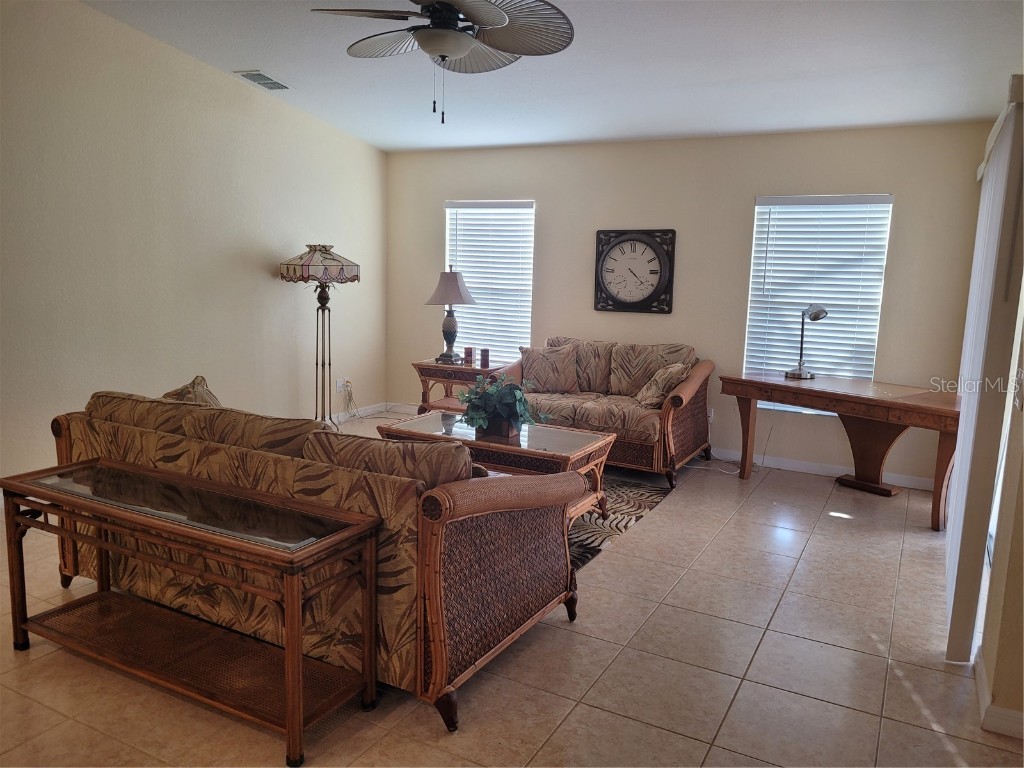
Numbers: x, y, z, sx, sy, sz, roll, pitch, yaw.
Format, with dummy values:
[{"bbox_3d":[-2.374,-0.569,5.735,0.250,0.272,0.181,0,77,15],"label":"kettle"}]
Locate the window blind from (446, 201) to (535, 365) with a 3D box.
[{"bbox_3d":[-0.221,-0.846,6.939,0.910,1.570,0.070,7,10,28],"label":"window blind"}]

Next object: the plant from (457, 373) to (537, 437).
[{"bbox_3d":[-0.081,0.113,4.478,0.430,0.356,0.393,7,10,28],"label":"plant"}]

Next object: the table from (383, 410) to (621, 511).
[{"bbox_3d":[-0.101,0.523,4.588,1.266,0.489,0.644,7,10,28],"label":"table"}]

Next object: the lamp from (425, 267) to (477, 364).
[{"bbox_3d":[-0.532,-0.610,6.728,0.420,0.835,0.420,7,10,28],"label":"lamp"}]

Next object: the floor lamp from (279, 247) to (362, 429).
[{"bbox_3d":[-1.548,-0.344,6.321,0.510,1.575,0.510,-5,11,-38],"label":"floor lamp"}]

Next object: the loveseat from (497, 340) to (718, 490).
[{"bbox_3d":[0.699,0.140,5.881,1.545,0.891,0.973,7,10,28],"label":"loveseat"}]

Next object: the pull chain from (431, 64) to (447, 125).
[{"bbox_3d":[-0.364,-1.455,3.840,0.058,0.301,0.030,1,9,-6],"label":"pull chain"}]

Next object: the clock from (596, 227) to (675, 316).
[{"bbox_3d":[0.974,-0.895,6.139,0.653,0.647,0.055,7,10,28],"label":"clock"}]

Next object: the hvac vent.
[{"bbox_3d":[-1.805,-2.235,5.691,0.260,0.030,0.350,7,0,28],"label":"hvac vent"}]

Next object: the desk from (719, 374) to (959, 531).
[{"bbox_3d":[2.256,0.392,5.115,0.680,0.745,1.650,-5,11,-40],"label":"desk"}]

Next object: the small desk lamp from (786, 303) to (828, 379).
[{"bbox_3d":[2.071,-0.299,5.373,0.200,0.517,0.280,-3,10,-27],"label":"small desk lamp"}]

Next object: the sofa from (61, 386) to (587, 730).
[{"bbox_3d":[-0.848,0.512,3.245,2.107,0.882,0.960,7,10,28],"label":"sofa"}]

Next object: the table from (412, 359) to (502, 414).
[{"bbox_3d":[-0.422,0.122,6.731,0.690,0.605,0.570,6,9,23],"label":"table"}]

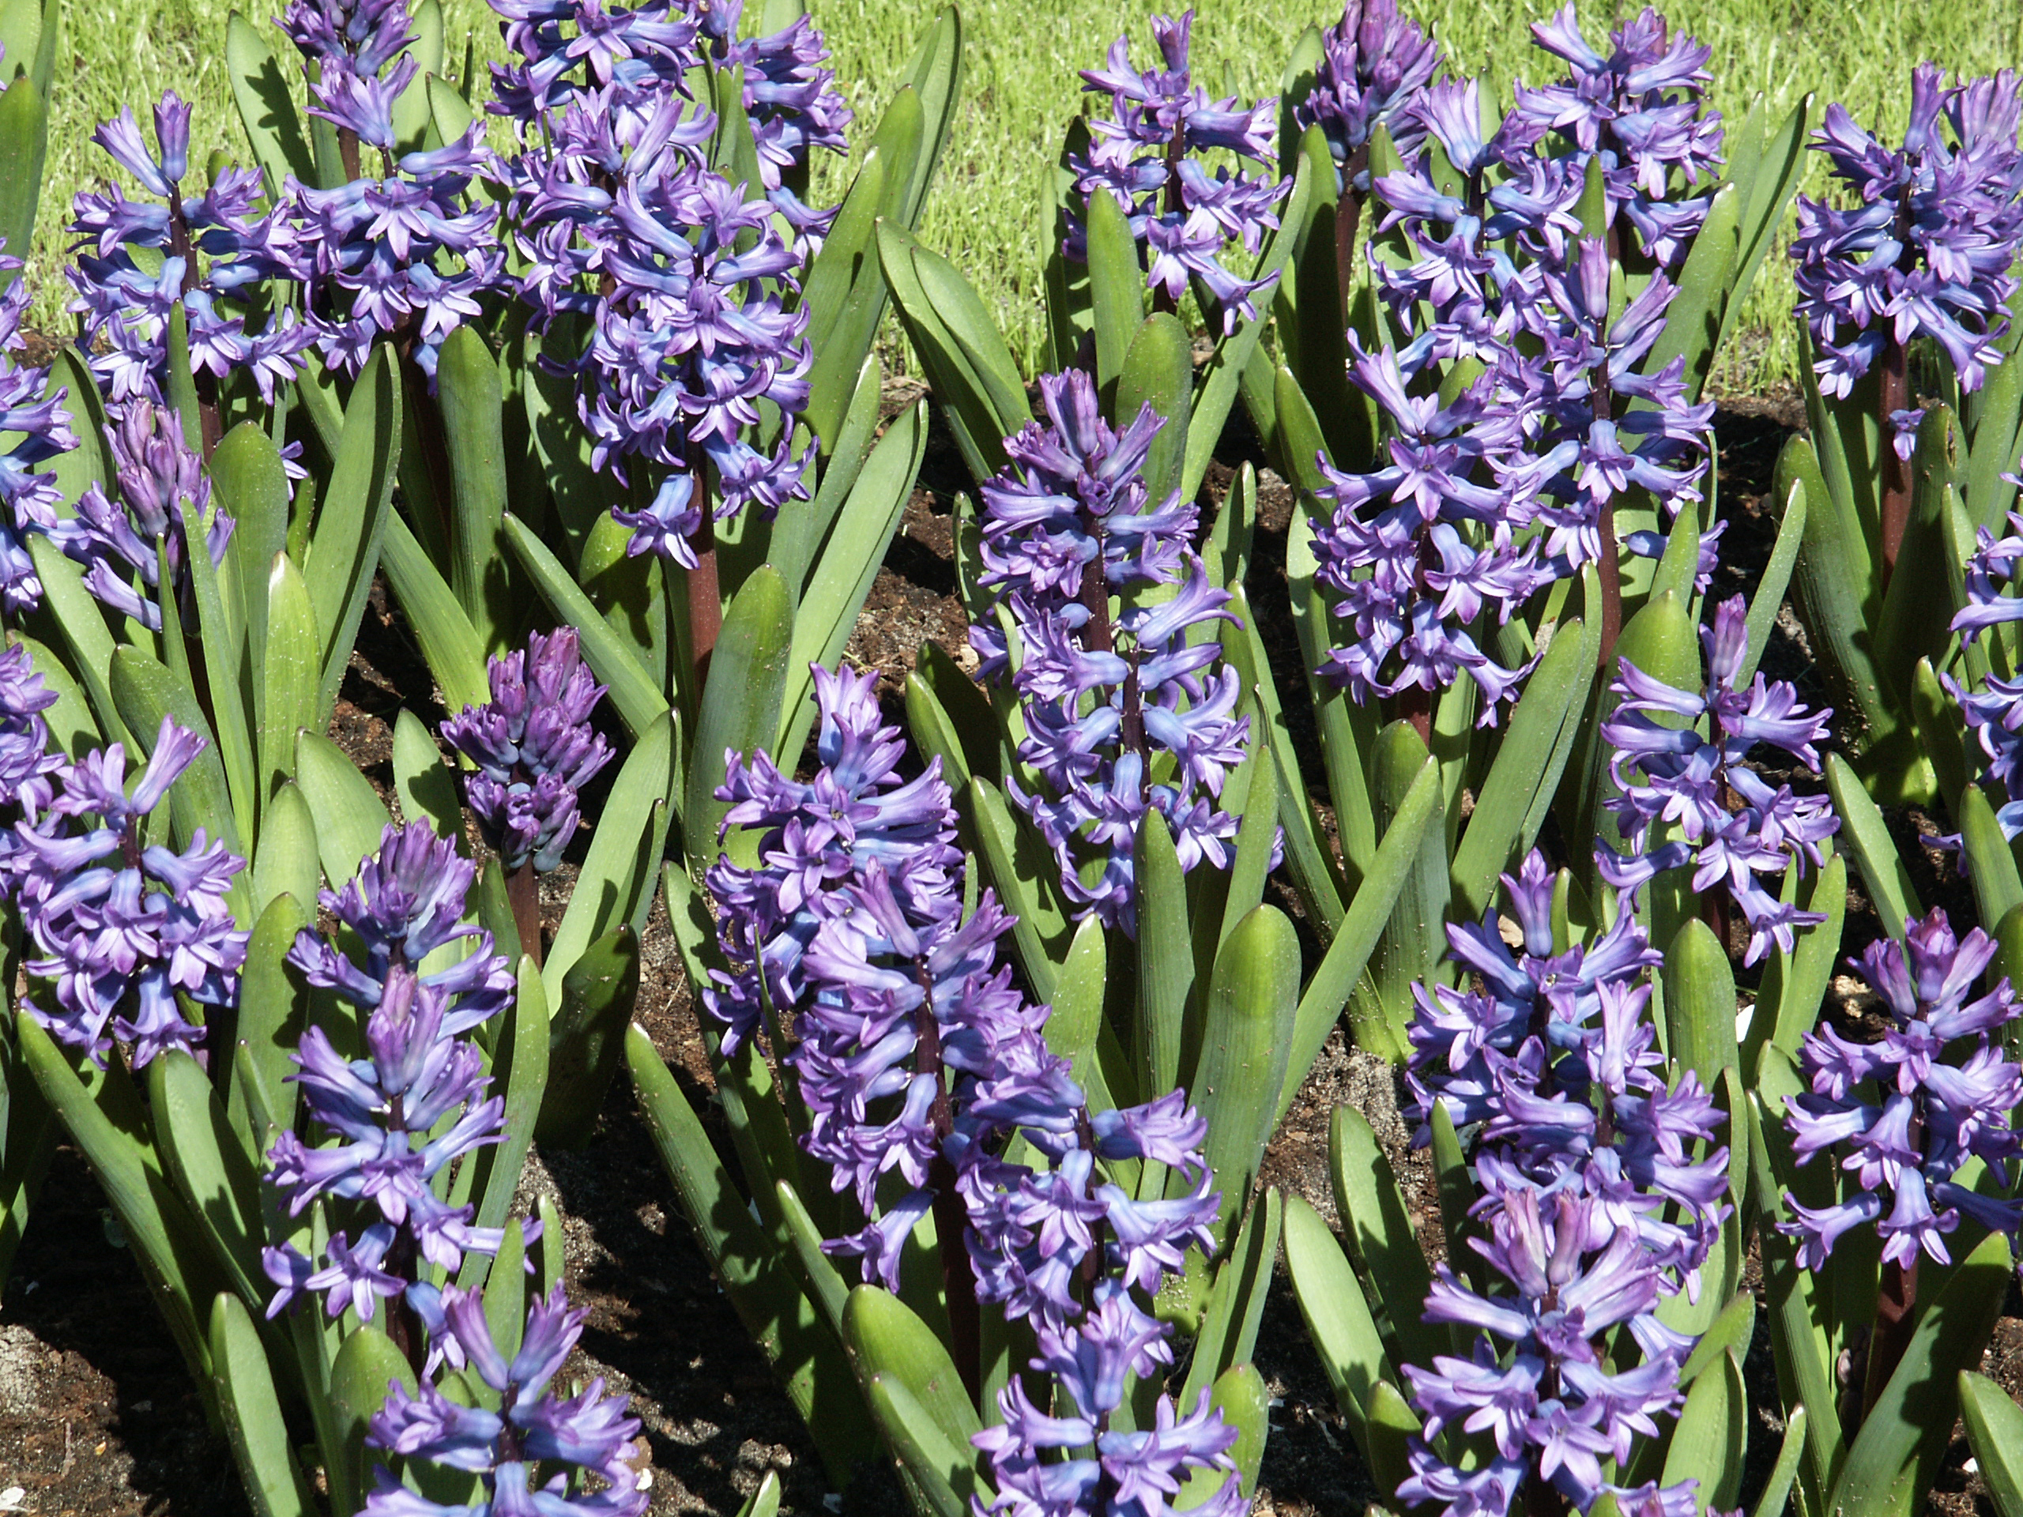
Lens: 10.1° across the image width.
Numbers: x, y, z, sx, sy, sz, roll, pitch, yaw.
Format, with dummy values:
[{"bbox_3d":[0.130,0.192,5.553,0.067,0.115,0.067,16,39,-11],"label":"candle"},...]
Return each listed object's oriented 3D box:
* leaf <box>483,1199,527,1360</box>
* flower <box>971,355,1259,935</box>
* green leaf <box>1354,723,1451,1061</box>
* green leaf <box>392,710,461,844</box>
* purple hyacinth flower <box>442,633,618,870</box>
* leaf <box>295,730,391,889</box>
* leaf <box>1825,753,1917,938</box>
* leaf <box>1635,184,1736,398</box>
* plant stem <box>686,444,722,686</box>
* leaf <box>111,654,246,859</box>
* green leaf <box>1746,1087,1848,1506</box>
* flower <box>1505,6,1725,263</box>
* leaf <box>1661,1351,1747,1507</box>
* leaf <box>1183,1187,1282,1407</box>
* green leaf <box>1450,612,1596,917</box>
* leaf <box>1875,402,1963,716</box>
[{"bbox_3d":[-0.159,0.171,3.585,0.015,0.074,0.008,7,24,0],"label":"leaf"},{"bbox_3d":[0.032,-0.032,3.420,0.084,0.178,0.082,-1,26,1],"label":"flower"},{"bbox_3d":[0.132,0.046,3.890,0.029,0.141,0.015,-1,35,0],"label":"green leaf"},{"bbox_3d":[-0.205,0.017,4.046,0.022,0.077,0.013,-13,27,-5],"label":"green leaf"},{"bbox_3d":[-0.163,-0.003,3.845,0.058,0.080,0.058,0,24,0],"label":"purple hyacinth flower"},{"bbox_3d":[-0.199,0.016,3.397,0.022,0.059,0.012,-13,25,6],"label":"leaf"},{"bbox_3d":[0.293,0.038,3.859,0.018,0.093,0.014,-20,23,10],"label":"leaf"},{"bbox_3d":[0.222,-0.153,3.753,0.018,0.087,0.012,17,25,-8],"label":"leaf"},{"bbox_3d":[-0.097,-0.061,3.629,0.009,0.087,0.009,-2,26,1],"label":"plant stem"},{"bbox_3d":[-0.286,0.003,3.975,0.027,0.101,0.016,-18,28,9],"label":"leaf"},{"bbox_3d":[0.246,0.169,3.593,0.013,0.150,0.016,-10,27,5],"label":"green leaf"},{"bbox_3d":[0.230,-0.237,4.360,0.083,0.096,0.083,0,24,0],"label":"flower"},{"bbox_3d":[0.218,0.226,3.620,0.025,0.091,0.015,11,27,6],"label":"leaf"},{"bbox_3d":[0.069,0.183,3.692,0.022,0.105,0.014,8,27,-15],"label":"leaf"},{"bbox_3d":[0.174,0.014,3.978,0.024,0.150,0.015,20,26,1],"label":"green leaf"},{"bbox_3d":[0.322,-0.065,4.042,0.023,0.136,0.016,4,33,-2],"label":"leaf"}]

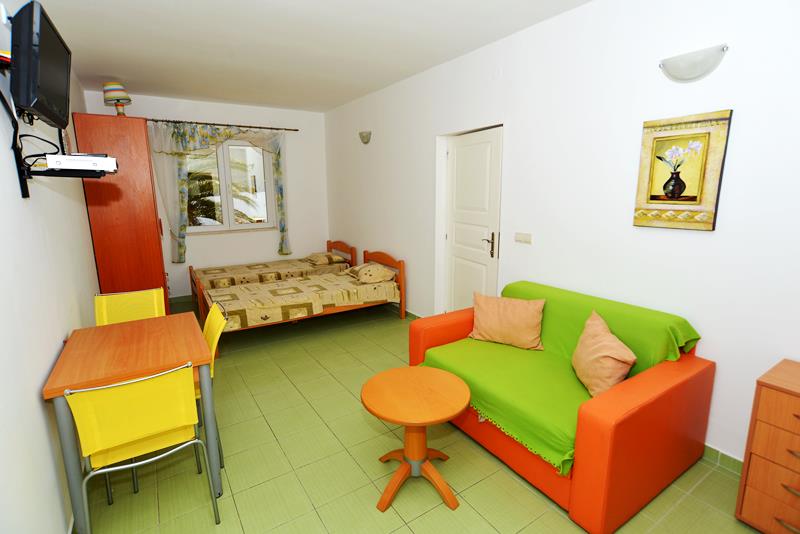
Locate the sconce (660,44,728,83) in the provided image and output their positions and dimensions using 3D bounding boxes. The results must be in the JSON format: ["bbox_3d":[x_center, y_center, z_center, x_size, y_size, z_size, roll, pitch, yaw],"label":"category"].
[{"bbox_3d":[1.495,-1.041,2.085,0.101,0.139,0.299,-7,13,-32],"label":"sconce"}]

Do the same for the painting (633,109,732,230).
[{"bbox_3d":[1.529,-0.511,2.201,0.033,0.606,0.409,-7,13,-32],"label":"painting"}]

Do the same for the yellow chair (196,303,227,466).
[{"bbox_3d":[-1.238,0.690,2.249,0.539,0.846,0.456,-7,13,-32],"label":"yellow chair"}]

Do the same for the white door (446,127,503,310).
[{"bbox_3d":[0.676,-0.238,3.867,0.051,2.016,0.840,-6,12,-24],"label":"white door"}]

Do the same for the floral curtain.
[{"bbox_3d":[-2.427,-1.012,5.585,1.752,1.857,0.098,-7,13,-32],"label":"floral curtain"}]

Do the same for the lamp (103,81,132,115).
[{"bbox_3d":[-2.680,-1.568,3.801,0.220,0.344,0.220,-7,13,-32],"label":"lamp"}]

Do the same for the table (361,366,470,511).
[{"bbox_3d":[0.085,0.879,2.065,0.547,0.513,0.547,-1,11,0],"label":"table"}]

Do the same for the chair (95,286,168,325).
[{"bbox_3d":[-1.748,0.615,2.674,0.448,0.846,0.539,-7,13,-32],"label":"chair"}]

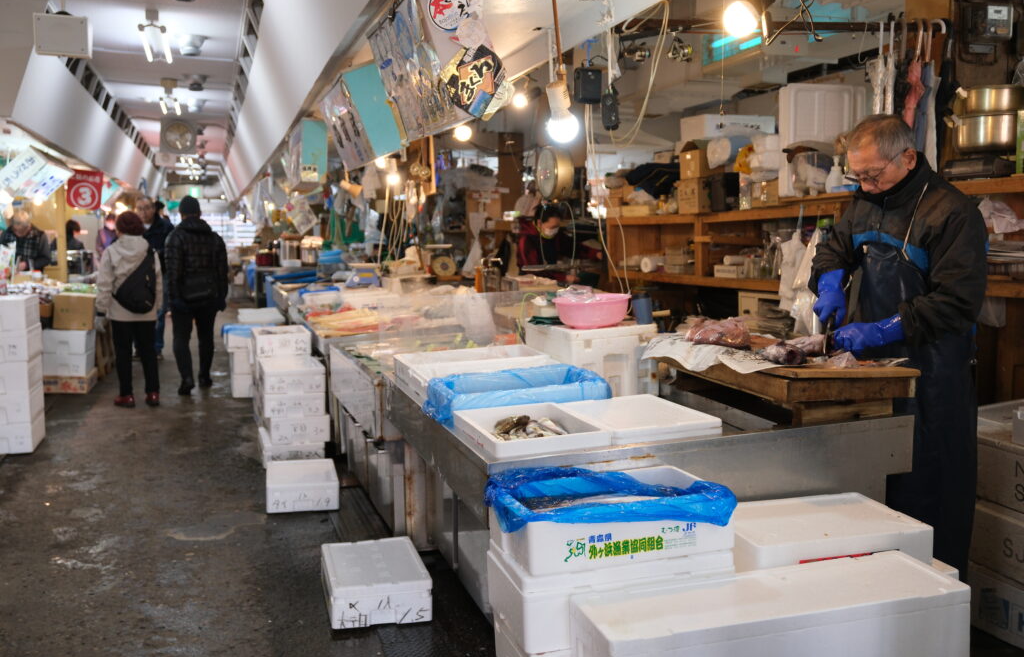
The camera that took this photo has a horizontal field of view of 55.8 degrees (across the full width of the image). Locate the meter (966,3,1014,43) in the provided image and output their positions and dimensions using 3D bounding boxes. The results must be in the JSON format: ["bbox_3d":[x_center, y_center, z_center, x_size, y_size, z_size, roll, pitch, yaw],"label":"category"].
[{"bbox_3d":[1.969,-1.259,3.980,0.140,0.145,0.095,-2,6,-17],"label":"meter"}]

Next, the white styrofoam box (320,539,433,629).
[{"bbox_3d":[-0.541,0.990,3.815,0.362,0.160,0.492,-2,7,-15],"label":"white styrofoam box"}]

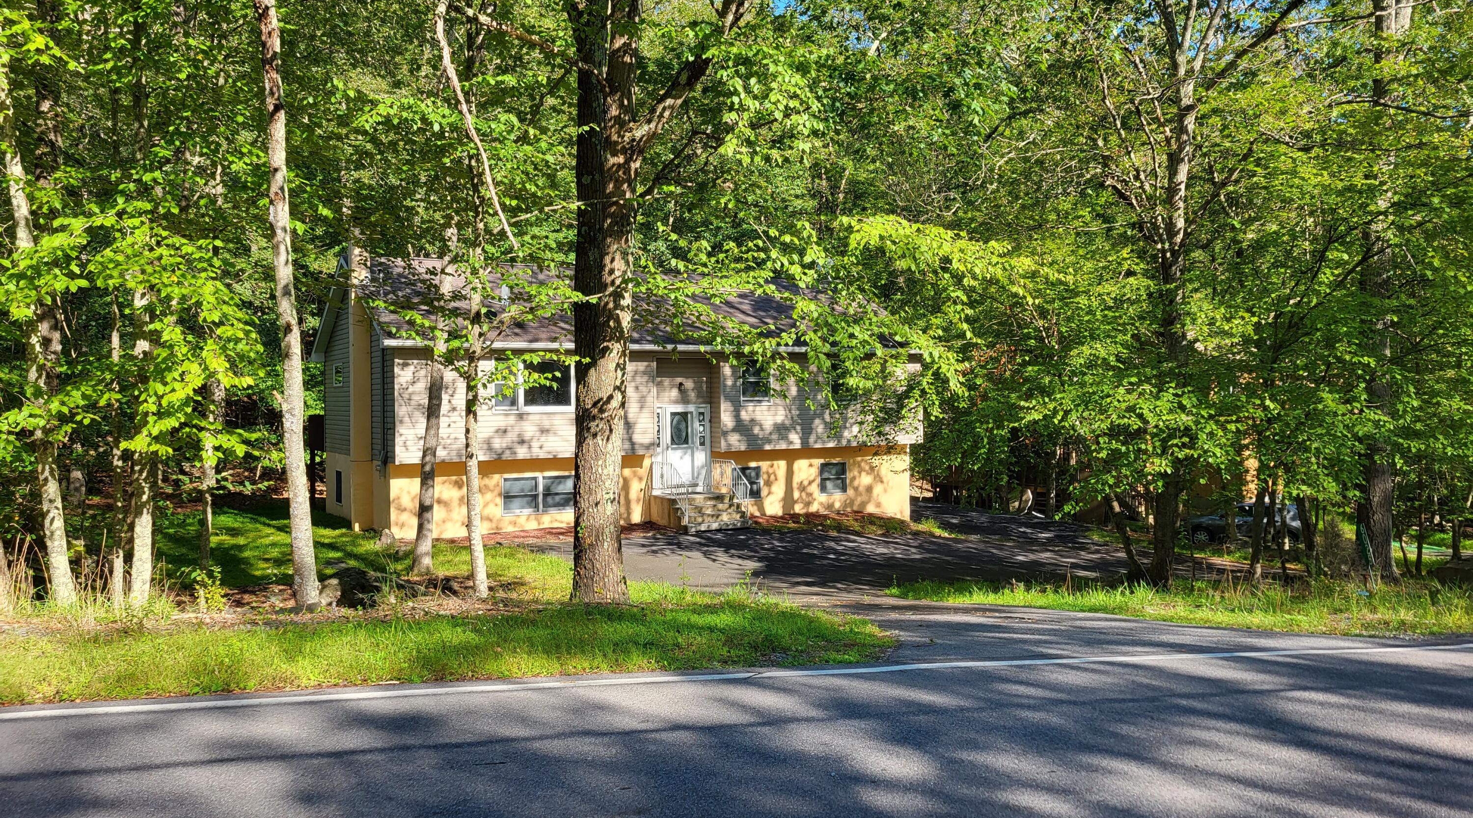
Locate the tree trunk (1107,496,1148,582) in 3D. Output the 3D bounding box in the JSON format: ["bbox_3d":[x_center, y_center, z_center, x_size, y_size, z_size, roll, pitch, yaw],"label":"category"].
[{"bbox_3d":[3.937,1.299,11.150,0.220,0.916,0.180,-16,0,0],"label":"tree trunk"}]

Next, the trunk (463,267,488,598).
[{"bbox_3d":[-2.297,0.213,9.750,0.190,2.911,0.180,-2,0,0],"label":"trunk"}]

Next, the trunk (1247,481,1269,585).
[{"bbox_3d":[5.324,1.269,11.300,0.170,1.070,0.150,3,0,0],"label":"trunk"}]

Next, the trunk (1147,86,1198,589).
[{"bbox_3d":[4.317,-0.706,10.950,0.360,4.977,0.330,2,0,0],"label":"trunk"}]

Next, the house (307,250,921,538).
[{"bbox_3d":[-2.868,-0.417,30.900,15.639,6.950,8.450,-1,0,-31],"label":"house"}]

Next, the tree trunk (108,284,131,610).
[{"bbox_3d":[-4.911,0.325,8.800,0.150,2.508,0.130,-1,0,0],"label":"tree trunk"}]

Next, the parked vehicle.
[{"bbox_3d":[17.189,3.989,37.600,4.450,1.620,1.850,-1,0,18],"label":"parked vehicle"}]

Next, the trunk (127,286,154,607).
[{"bbox_3d":[-4.714,0.300,8.750,0.190,2.539,0.180,0,0,0],"label":"trunk"}]

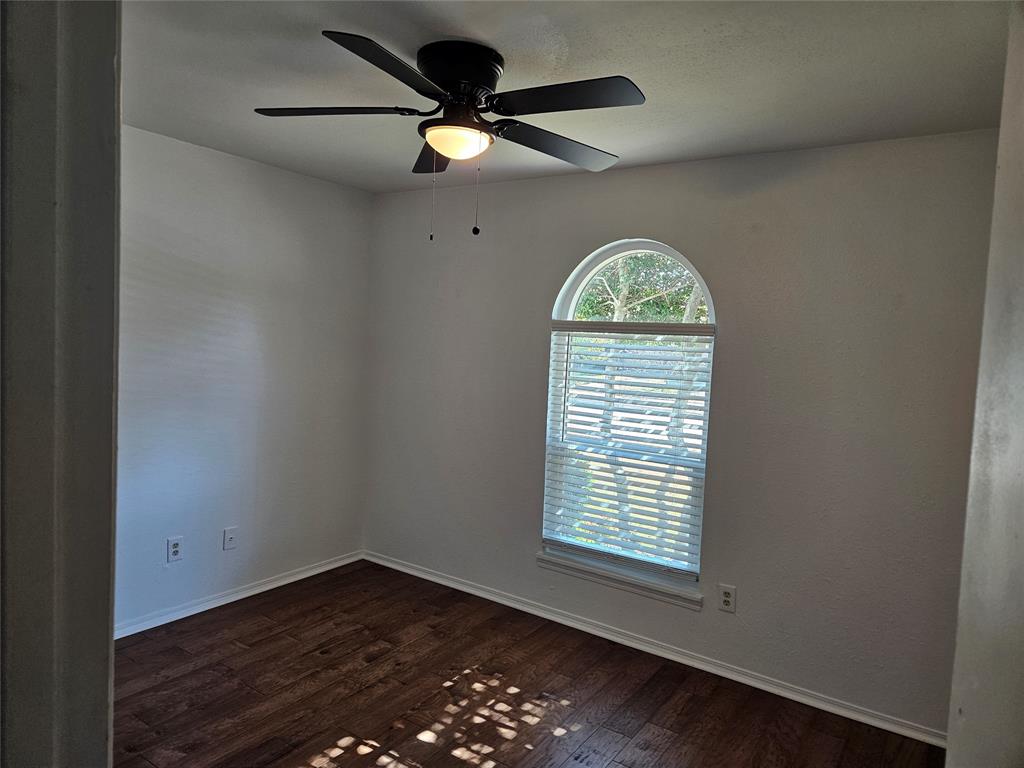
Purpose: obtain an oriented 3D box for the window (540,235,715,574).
[{"bbox_3d":[0.595,0.109,3.525,0.893,1.685,0.100,6,6,34],"label":"window"}]

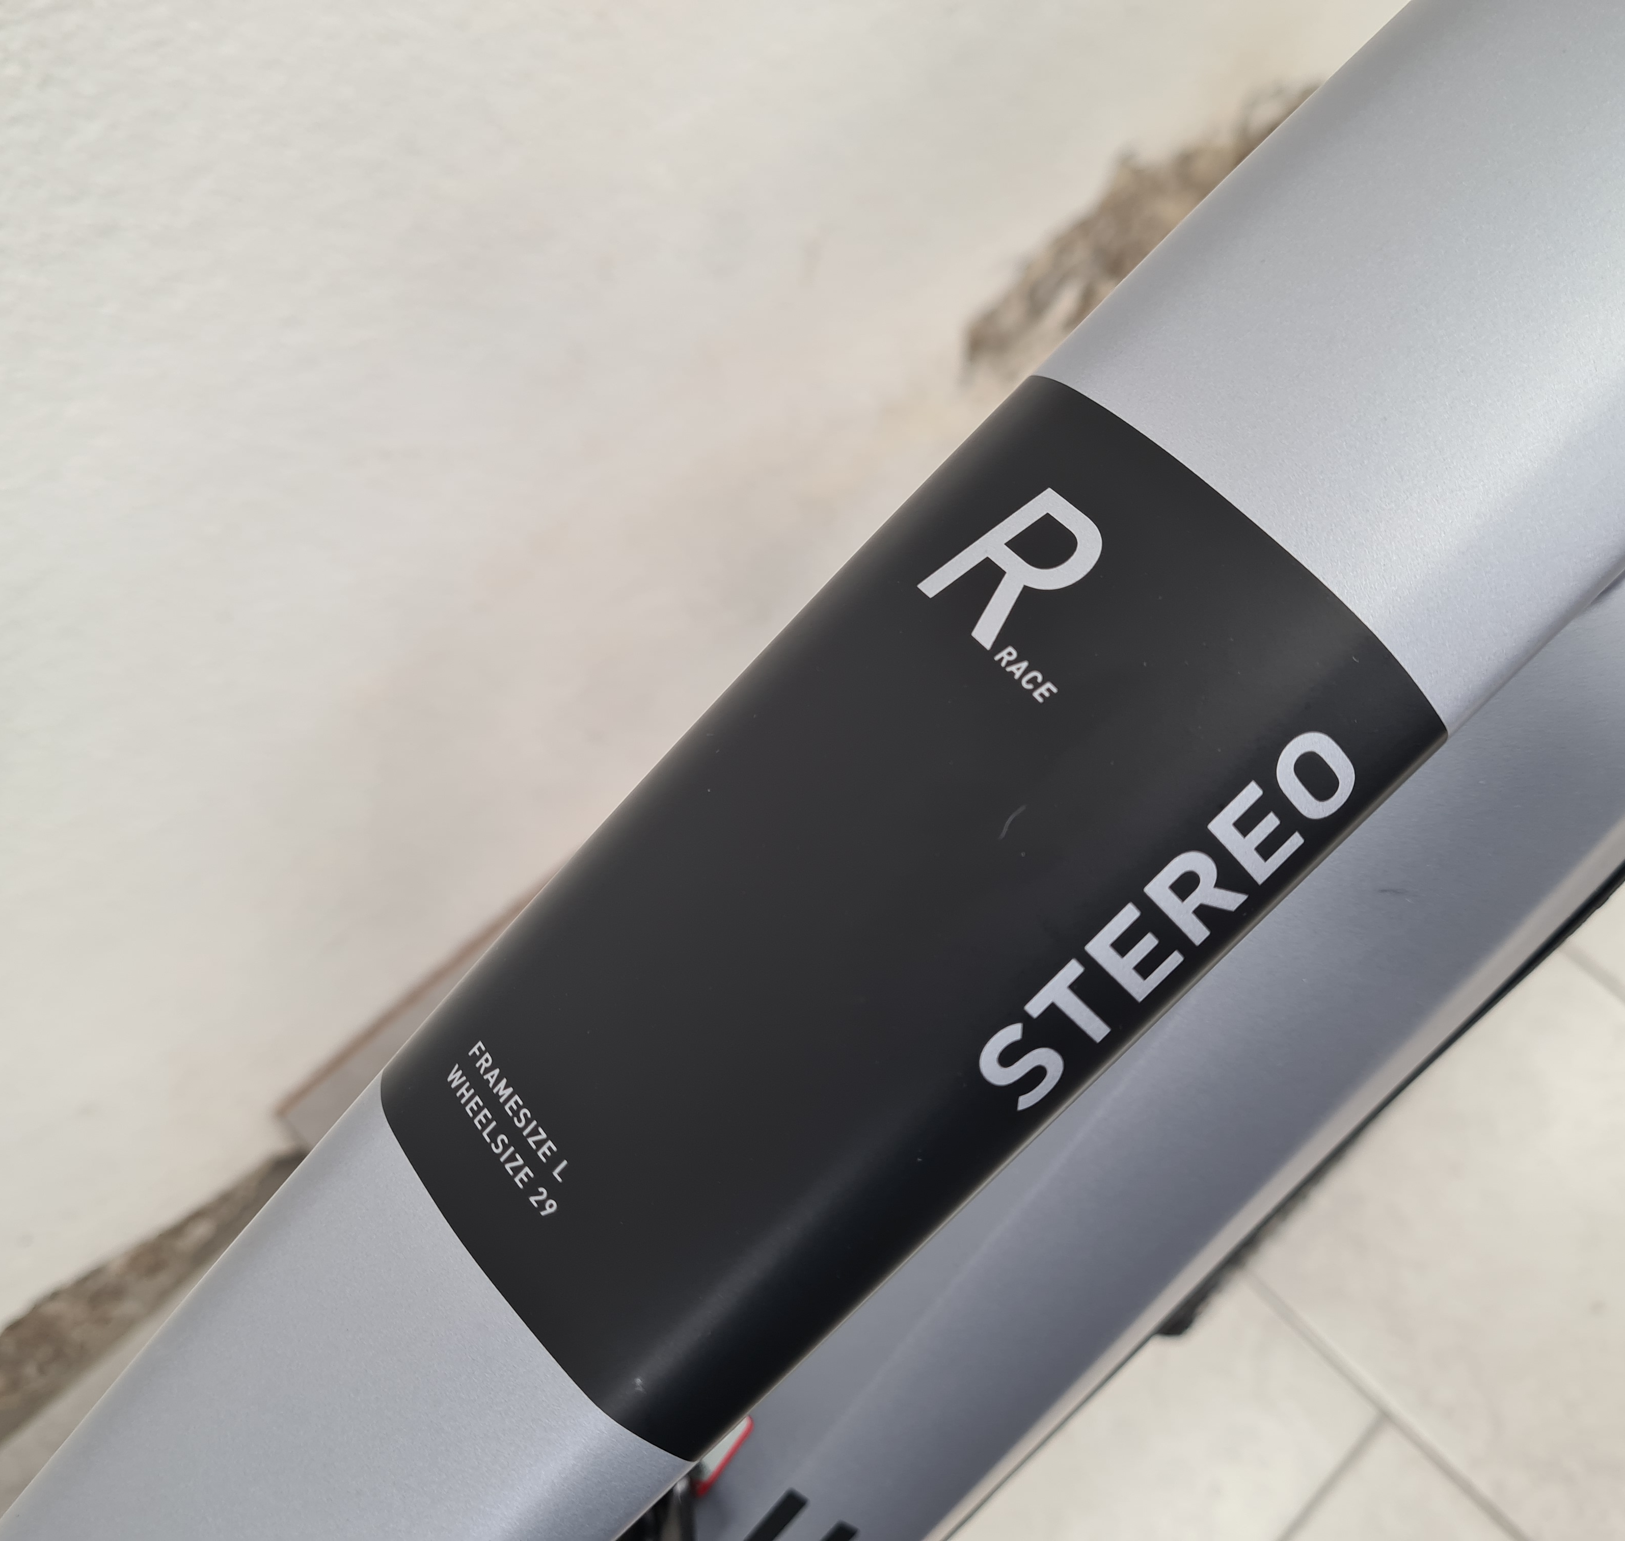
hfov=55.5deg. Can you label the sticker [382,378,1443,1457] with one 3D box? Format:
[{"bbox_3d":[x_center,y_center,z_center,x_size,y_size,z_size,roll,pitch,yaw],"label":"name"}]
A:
[{"bbox_3d":[0.007,0.015,0.183,0.121,0.018,0.067,-44,75,0],"label":"sticker"}]

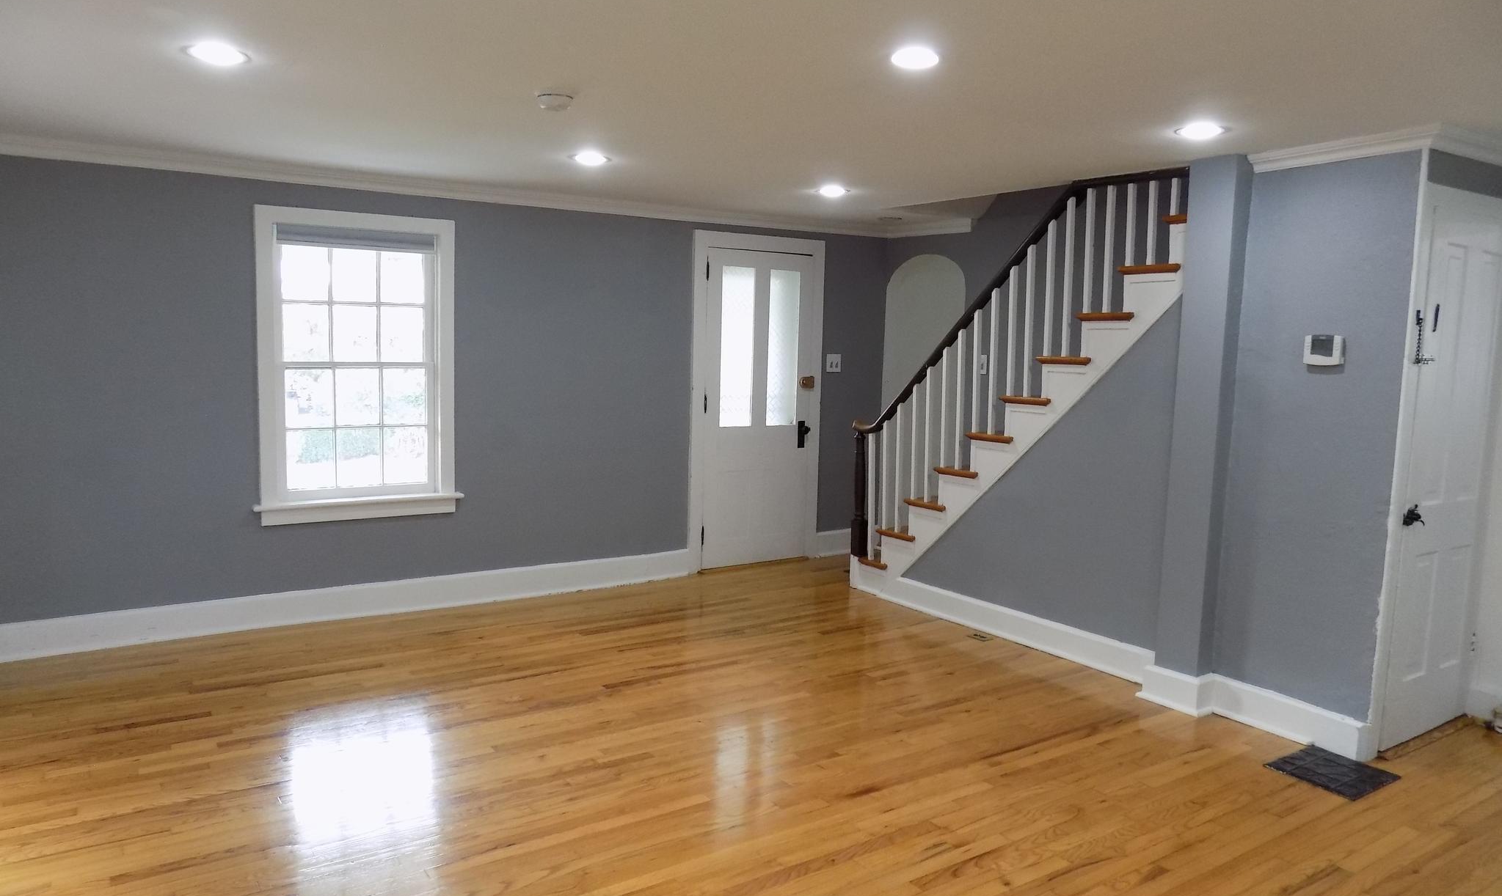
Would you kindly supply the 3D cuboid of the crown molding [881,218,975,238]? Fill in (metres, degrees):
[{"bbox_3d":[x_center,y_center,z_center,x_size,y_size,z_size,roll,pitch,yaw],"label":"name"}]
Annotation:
[{"bbox_3d":[1.120,-1.419,6.451,0.068,0.095,0.786,-3,7,-34],"label":"crown molding"}]

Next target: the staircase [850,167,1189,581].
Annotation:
[{"bbox_3d":[1.521,-0.177,5.210,0.866,2.212,2.052,-3,7,-34],"label":"staircase"}]

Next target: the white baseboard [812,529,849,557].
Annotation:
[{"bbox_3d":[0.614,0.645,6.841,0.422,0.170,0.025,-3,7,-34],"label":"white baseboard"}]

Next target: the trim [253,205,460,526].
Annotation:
[{"bbox_3d":[-1.937,-0.396,4.968,0.991,1.512,0.080,-3,7,-34],"label":"trim"}]

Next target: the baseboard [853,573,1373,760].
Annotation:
[{"bbox_3d":[1.367,0.901,4.736,0.146,0.164,2.845,-3,7,-34],"label":"baseboard"}]

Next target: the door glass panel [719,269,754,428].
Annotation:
[{"bbox_3d":[-0.084,-0.631,6.282,0.240,1.001,0.023,-3,7,-34],"label":"door glass panel"}]

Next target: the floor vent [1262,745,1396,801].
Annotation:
[{"bbox_3d":[2.037,1.128,3.498,0.342,0.015,0.310,-3,7,-34],"label":"floor vent"}]

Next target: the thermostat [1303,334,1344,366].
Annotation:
[{"bbox_3d":[2.091,-0.356,3.643,0.035,0.103,0.127,-3,7,-34],"label":"thermostat"}]

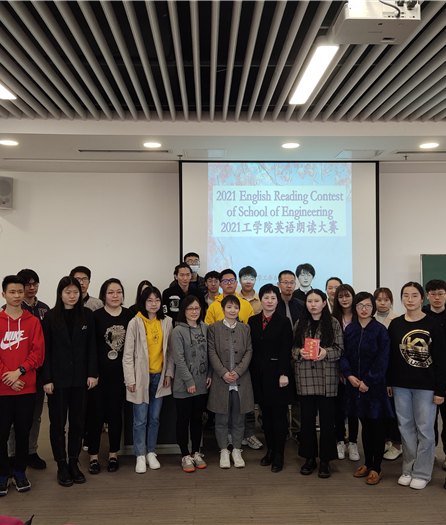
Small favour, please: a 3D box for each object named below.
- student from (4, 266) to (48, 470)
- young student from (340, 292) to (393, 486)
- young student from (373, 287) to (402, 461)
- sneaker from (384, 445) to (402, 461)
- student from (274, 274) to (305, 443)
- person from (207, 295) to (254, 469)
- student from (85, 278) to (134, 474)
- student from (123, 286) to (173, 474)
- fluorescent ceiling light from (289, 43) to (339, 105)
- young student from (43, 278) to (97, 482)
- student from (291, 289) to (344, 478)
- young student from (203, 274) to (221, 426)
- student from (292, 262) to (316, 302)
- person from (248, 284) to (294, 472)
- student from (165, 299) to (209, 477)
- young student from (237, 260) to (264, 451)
[{"bbox_3d":[-1.827,0.971,4.723,0.480,1.821,0.300,0,-1,-25],"label":"student"},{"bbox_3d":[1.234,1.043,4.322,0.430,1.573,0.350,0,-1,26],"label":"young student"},{"bbox_3d":[1.572,1.030,4.830,0.440,1.582,0.300,-1,0,20],"label":"young student"},{"bbox_3d":[1.605,1.765,4.770,0.250,0.105,0.100,0,-1,-37],"label":"sneaker"},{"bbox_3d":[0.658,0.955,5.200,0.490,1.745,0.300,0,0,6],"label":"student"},{"bbox_3d":[0.068,1.058,4.600,0.410,1.534,0.290,0,0,-2],"label":"person"},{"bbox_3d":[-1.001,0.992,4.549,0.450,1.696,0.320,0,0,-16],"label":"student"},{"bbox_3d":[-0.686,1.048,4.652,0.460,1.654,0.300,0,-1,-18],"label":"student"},{"bbox_3d":[0.665,-1.416,3.818,0.150,0.070,1.184,0,0,-2],"label":"fluorescent ceiling light"},{"bbox_3d":[-1.288,0.974,4.270,0.470,1.711,0.300,0,0,-22],"label":"young student"},{"bbox_3d":[0.841,1.038,4.467,0.450,1.589,0.360,0,0,16],"label":"student"},{"bbox_3d":[-0.109,0.989,5.772,0.470,1.784,0.290,0,0,-4],"label":"young student"},{"bbox_3d":[0.911,0.931,5.542,0.470,1.830,0.290,0,-1,6],"label":"student"},{"bbox_3d":[0.434,1.017,4.565,0.430,1.636,0.320,0,0,13],"label":"person"},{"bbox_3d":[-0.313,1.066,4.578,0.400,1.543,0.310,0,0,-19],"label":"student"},{"bbox_3d":[0.252,0.935,5.123,0.490,1.810,0.330,0,0,0],"label":"young student"}]

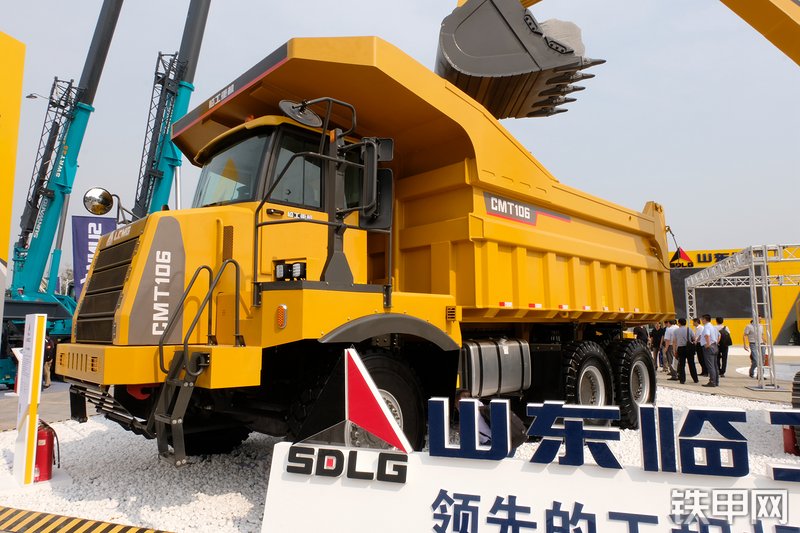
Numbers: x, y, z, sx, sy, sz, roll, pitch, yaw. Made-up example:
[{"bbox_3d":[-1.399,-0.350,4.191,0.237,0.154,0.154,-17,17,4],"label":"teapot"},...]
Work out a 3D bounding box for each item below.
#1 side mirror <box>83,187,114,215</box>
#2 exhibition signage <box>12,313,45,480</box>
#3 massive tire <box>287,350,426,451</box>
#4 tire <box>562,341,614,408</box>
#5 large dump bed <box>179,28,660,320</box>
[{"bbox_3d":[-3.037,-0.660,5.376,0.064,0.278,0.278,1,-4,40],"label":"side mirror"},{"bbox_3d":[-4.024,1.419,5.819,0.127,1.765,0.455,6,-9,-43],"label":"exhibition signage"},{"bbox_3d":[-0.361,1.480,4.971,1.356,1.356,0.409,6,-9,-43],"label":"massive tire"},{"bbox_3d":[2.515,1.744,7.479,1.356,1.356,0.400,6,-9,-43],"label":"tire"},{"bbox_3d":[0.744,-0.372,8.036,7.307,2.584,3.731,6,-9,-43],"label":"large dump bed"}]

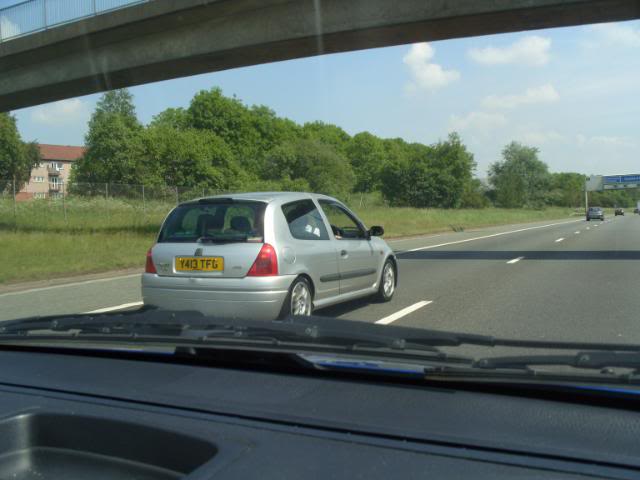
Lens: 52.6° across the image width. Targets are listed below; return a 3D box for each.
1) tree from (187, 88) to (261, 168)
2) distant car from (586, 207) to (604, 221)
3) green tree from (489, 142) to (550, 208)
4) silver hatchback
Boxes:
[{"bbox_3d":[-8.649,-8.022,58.000,7.500,11.000,7.500,-1,2,26],"label":"tree"},{"bbox_3d":[30.261,-2.875,71.000,1.750,1.470,4.200,-1,2,26],"label":"distant car"},{"bbox_3d":[42.237,-13.655,137.000,13.000,14.000,13.000,-1,2,26],"label":"green tree"},{"bbox_3d":[-0.335,0.157,7.600,1.680,1.420,3.770,-1,2,26],"label":"silver hatchback"}]

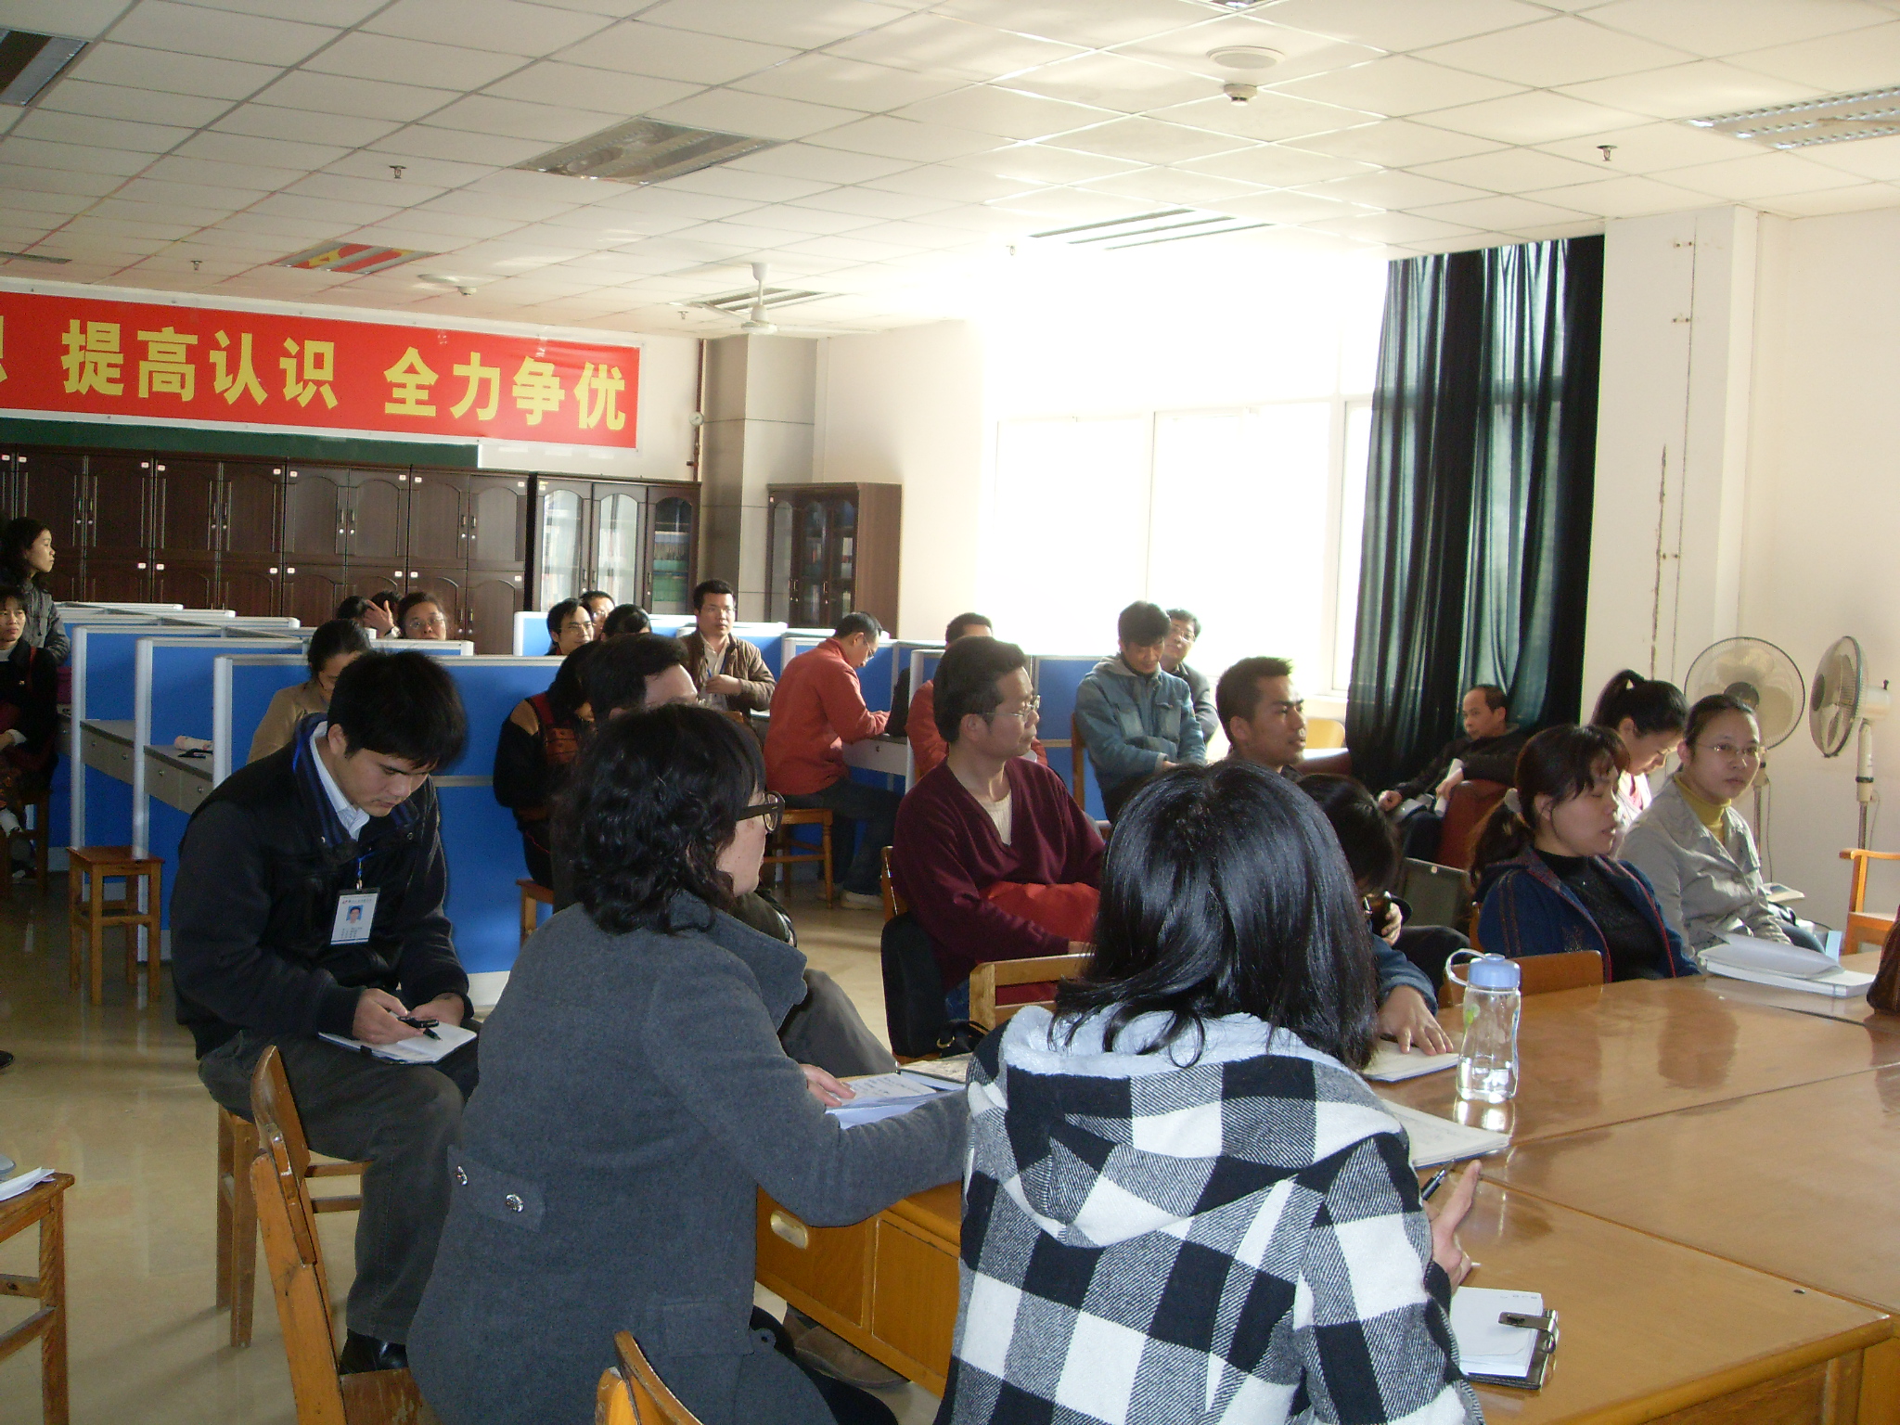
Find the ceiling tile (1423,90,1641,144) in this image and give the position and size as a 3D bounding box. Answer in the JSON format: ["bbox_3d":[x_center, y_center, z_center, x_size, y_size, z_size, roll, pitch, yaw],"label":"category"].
[{"bbox_3d":[1.869,-1.908,6.180,0.600,0.020,0.600,-1,6,-33],"label":"ceiling tile"}]

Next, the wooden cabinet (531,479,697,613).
[{"bbox_3d":[-2.373,-0.628,13.112,1.200,1.940,0.400,-1,5,-33],"label":"wooden cabinet"}]

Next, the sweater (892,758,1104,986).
[{"bbox_3d":[0.110,0.329,3.784,0.360,0.490,0.460,7,6,43],"label":"sweater"}]

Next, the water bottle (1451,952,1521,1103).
[{"bbox_3d":[0.708,0.417,2.540,0.080,0.180,0.086,2,4,0],"label":"water bottle"}]

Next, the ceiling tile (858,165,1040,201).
[{"bbox_3d":[0.015,-2.140,7.790,0.595,0.020,0.595,-1,6,-33],"label":"ceiling tile"}]

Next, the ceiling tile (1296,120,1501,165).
[{"bbox_3d":[1.565,-1.992,6.741,0.600,0.030,0.600,-1,6,-34],"label":"ceiling tile"}]

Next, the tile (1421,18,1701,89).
[{"bbox_3d":[1.661,-1.815,5.290,0.600,0.022,0.600,-1,6,-34],"label":"tile"}]

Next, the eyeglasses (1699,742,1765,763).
[{"bbox_3d":[1.675,0.082,4.170,0.140,0.042,0.140,5,3,-9],"label":"eyeglasses"}]

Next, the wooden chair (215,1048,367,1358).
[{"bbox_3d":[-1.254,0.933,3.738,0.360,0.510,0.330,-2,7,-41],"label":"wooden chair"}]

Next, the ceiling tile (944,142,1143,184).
[{"bbox_3d":[0.363,-2.073,7.280,0.600,0.030,0.600,-1,6,-34],"label":"ceiling tile"}]

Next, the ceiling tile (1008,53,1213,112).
[{"bbox_3d":[0.523,-1.972,6.022,0.600,0.020,0.600,-1,6,-33],"label":"ceiling tile"}]

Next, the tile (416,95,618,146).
[{"bbox_3d":[-1.479,-2.054,6.639,0.600,0.022,0.600,-1,6,-34],"label":"tile"}]

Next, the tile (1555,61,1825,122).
[{"bbox_3d":[2.167,-1.820,5.629,0.595,0.020,0.595,-1,6,-33],"label":"tile"}]

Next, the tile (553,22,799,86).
[{"bbox_3d":[-0.829,-1.988,5.809,0.595,0.020,0.595,-1,6,-33],"label":"tile"}]

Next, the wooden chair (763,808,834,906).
[{"bbox_3d":[-0.720,0.578,8.252,0.370,0.480,0.370,0,6,-25],"label":"wooden chair"}]

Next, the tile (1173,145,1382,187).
[{"bbox_3d":[1.210,-2.036,7.097,0.600,0.025,0.600,-1,5,-33],"label":"tile"}]

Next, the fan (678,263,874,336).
[{"bbox_3d":[-0.947,-2.107,9.857,1.150,0.370,1.150,2,4,0],"label":"fan"}]

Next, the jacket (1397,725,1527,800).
[{"bbox_3d":[2.052,0.232,7.600,0.480,0.480,0.550,-1,6,-37],"label":"jacket"}]

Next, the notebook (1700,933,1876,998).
[{"bbox_3d":[1.607,0.481,3.624,0.170,0.045,0.261,-1,6,-34],"label":"notebook"}]

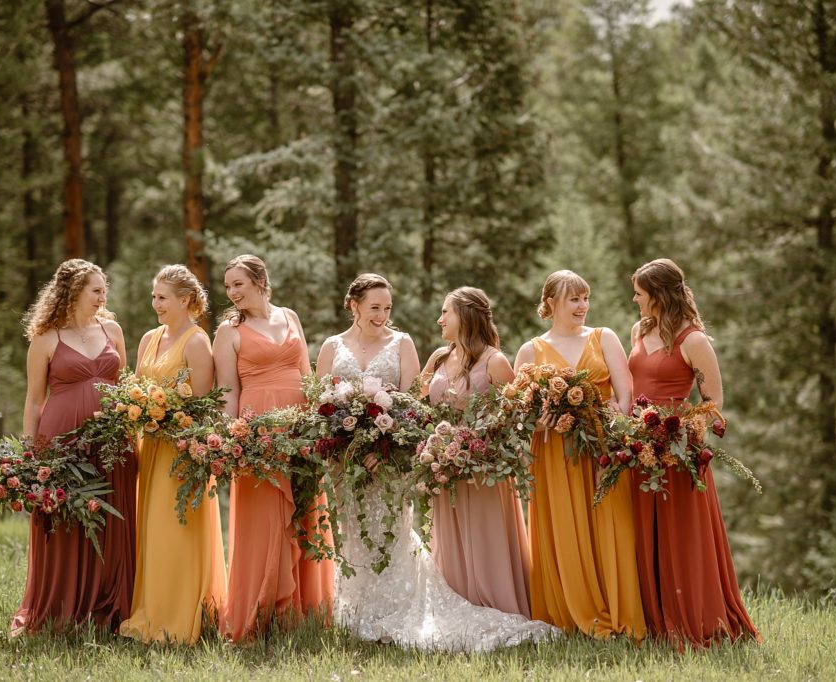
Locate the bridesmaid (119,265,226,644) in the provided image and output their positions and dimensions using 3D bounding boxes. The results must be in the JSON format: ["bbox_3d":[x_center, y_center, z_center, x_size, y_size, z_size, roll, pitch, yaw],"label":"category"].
[{"bbox_3d":[-1.082,0.507,10.650,0.490,1.688,0.480,0,1,32],"label":"bridesmaid"}]

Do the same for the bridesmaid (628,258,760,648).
[{"bbox_3d":[1.190,0.484,10.400,0.530,1.678,0.480,0,1,30],"label":"bridesmaid"}]

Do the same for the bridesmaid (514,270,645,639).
[{"bbox_3d":[0.715,0.511,10.700,0.570,1.647,0.500,0,1,-8],"label":"bridesmaid"}]

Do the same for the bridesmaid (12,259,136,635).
[{"bbox_3d":[-1.535,0.480,10.800,0.550,1.698,0.480,0,1,-27],"label":"bridesmaid"}]

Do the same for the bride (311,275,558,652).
[{"bbox_3d":[0.080,0.523,10.400,1.020,1.635,0.680,0,1,-2],"label":"bride"}]

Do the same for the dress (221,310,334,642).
[{"bbox_3d":[-0.622,0.609,10.700,0.500,1.488,0.460,0,1,-25],"label":"dress"}]

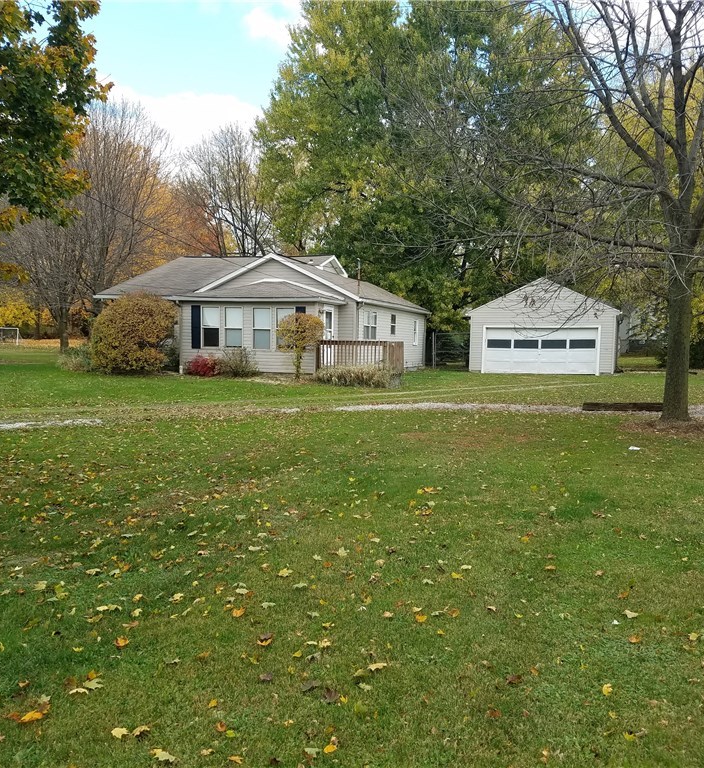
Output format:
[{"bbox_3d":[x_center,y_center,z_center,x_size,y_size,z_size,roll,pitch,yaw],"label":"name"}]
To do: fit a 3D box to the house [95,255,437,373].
[{"bbox_3d":[-2.960,-2.931,32.513,9.600,4.400,13.050,2,3,17],"label":"house"}]

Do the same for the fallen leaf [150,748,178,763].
[{"bbox_3d":[-0.670,1.327,2.748,0.100,0.025,0.090,0,3,-13],"label":"fallen leaf"}]

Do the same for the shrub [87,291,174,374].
[{"bbox_3d":[-7.671,-1.738,27.000,3.000,2.750,2.900,0,3,-15],"label":"shrub"}]

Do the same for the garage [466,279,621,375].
[{"bbox_3d":[9.486,-2.743,37.096,6.650,4.250,6.900,2,3,20],"label":"garage"}]

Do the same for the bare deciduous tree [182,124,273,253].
[{"bbox_3d":[-8.832,-10.584,55.000,7.200,16.200,7.200,0,3,-9],"label":"bare deciduous tree"}]

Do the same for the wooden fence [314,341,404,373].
[{"bbox_3d":[0.346,-0.920,26.314,2.350,1.120,2.450,2,3,17],"label":"wooden fence"}]

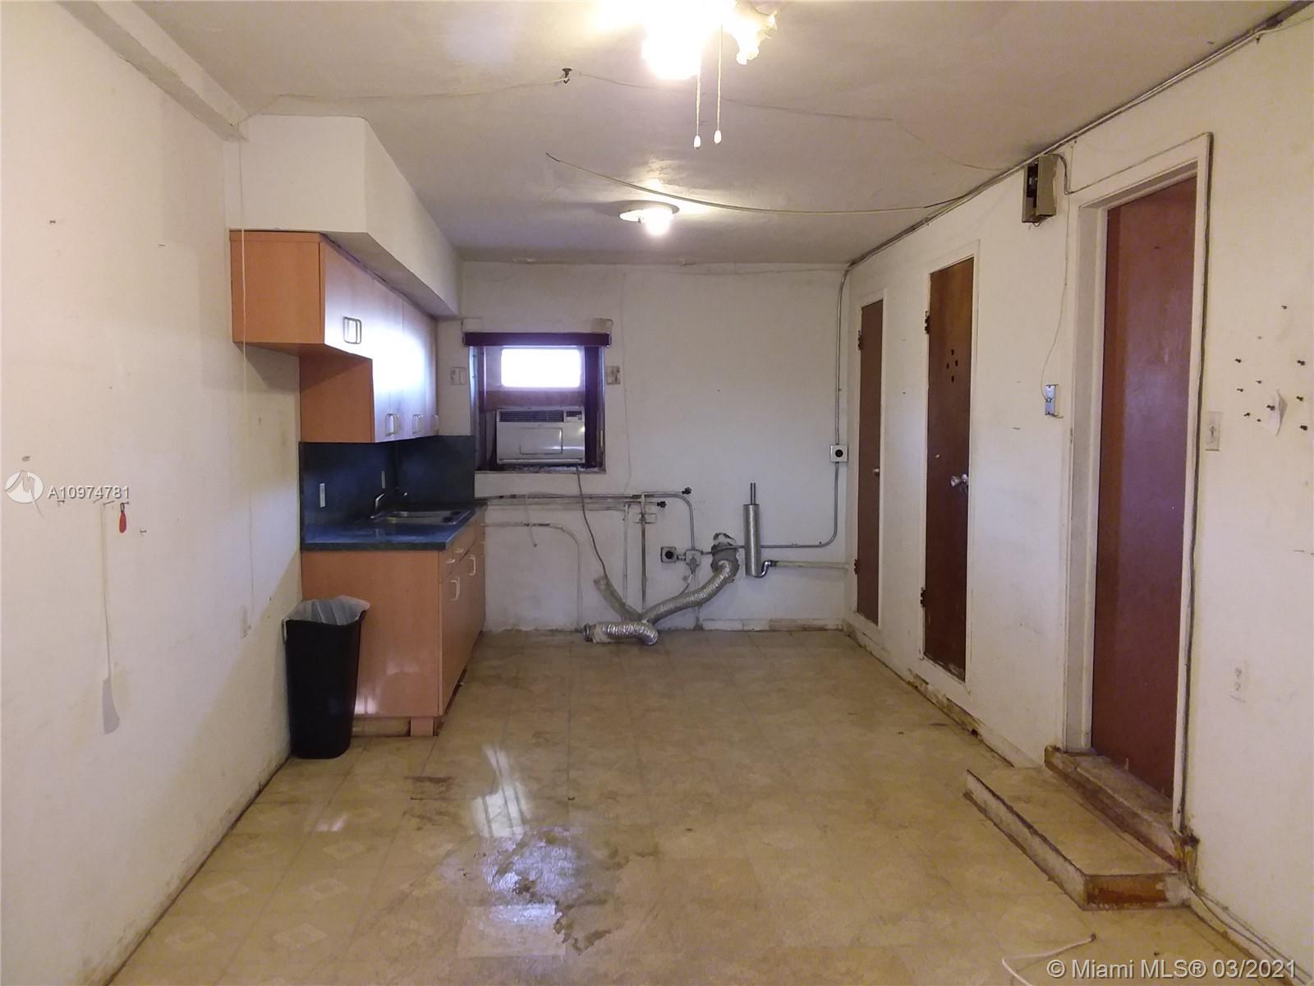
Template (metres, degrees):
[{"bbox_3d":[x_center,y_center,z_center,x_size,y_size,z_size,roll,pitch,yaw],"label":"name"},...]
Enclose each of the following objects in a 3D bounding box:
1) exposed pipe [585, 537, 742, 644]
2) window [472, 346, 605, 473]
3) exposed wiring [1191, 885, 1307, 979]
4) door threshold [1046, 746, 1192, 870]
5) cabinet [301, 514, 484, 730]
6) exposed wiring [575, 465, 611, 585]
[{"bbox_3d":[0.044,0.651,6.919,1.080,0.671,0.420,0,4,-4],"label":"exposed pipe"},{"bbox_3d":[-0.815,-0.583,7.019,0.930,0.881,0.150,0,4,-4],"label":"window"},{"bbox_3d":[1.627,1.207,2.844,0.035,0.045,0.470,0,4,-4],"label":"exposed wiring"},{"bbox_3d":[1.628,1.072,3.578,0.162,0.094,0.937,0,4,-5],"label":"door threshold"},{"bbox_3d":[-1.402,0.603,5.908,0.664,0.914,2.353,0,4,-5],"label":"cabinet"},{"bbox_3d":[-0.433,0.216,6.991,0.228,0.790,0.100,0,4,-4],"label":"exposed wiring"}]

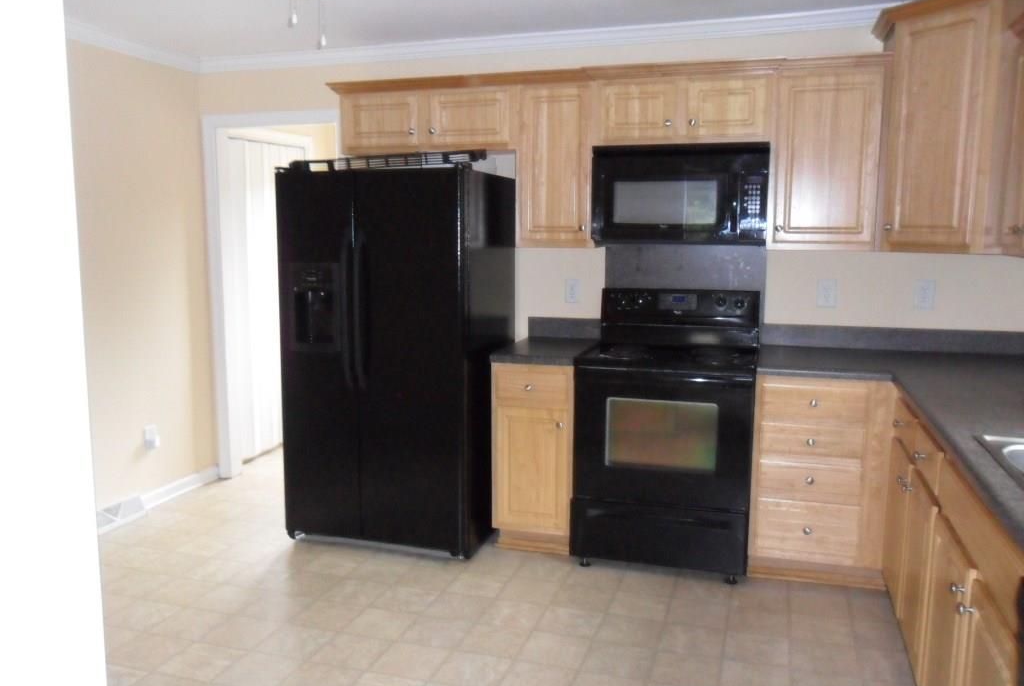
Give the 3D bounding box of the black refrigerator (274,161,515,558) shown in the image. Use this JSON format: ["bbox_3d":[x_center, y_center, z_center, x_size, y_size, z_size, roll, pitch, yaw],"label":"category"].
[{"bbox_3d":[-0.529,0.047,3.893,0.904,1.754,0.794,2,8,17],"label":"black refrigerator"}]

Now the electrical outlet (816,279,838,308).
[{"bbox_3d":[1.457,-0.227,3.688,0.077,0.118,0.010,2,9,18],"label":"electrical outlet"}]

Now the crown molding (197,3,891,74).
[{"bbox_3d":[0.048,-1.487,3.952,3.805,0.075,0.070,2,8,17],"label":"crown molding"}]

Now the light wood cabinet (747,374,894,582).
[{"bbox_3d":[1.329,0.541,3.511,0.514,0.880,0.628,2,8,17],"label":"light wood cabinet"}]

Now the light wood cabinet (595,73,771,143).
[{"bbox_3d":[0.770,-1.041,3.621,0.776,0.307,0.327,2,8,17],"label":"light wood cabinet"}]

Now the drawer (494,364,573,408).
[{"bbox_3d":[0.156,0.168,3.735,0.353,0.190,0.480,2,8,17],"label":"drawer"}]

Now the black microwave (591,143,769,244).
[{"bbox_3d":[0.780,-0.667,3.666,0.757,0.437,0.395,2,8,17],"label":"black microwave"}]

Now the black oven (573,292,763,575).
[{"bbox_3d":[0.707,0.377,3.636,0.761,1.171,0.648,2,8,17],"label":"black oven"}]

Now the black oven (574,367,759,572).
[{"bbox_3d":[0.711,0.480,3.661,0.750,0.950,0.695,2,8,17],"label":"black oven"}]

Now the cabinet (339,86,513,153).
[{"bbox_3d":[-0.369,-1.085,3.965,0.905,0.305,0.327,2,8,17],"label":"cabinet"}]

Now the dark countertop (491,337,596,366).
[{"bbox_3d":[0.174,0.039,3.784,0.372,0.038,0.649,2,8,17],"label":"dark countertop"}]

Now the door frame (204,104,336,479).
[{"bbox_3d":[-1.305,-0.231,4.620,0.915,2.130,0.130,2,8,17],"label":"door frame"}]

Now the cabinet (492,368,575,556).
[{"bbox_3d":[0.177,0.493,3.858,0.372,0.880,0.628,2,8,17],"label":"cabinet"}]

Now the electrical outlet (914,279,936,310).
[{"bbox_3d":[1.861,-0.213,3.595,0.086,0.129,0.014,2,8,17],"label":"electrical outlet"}]

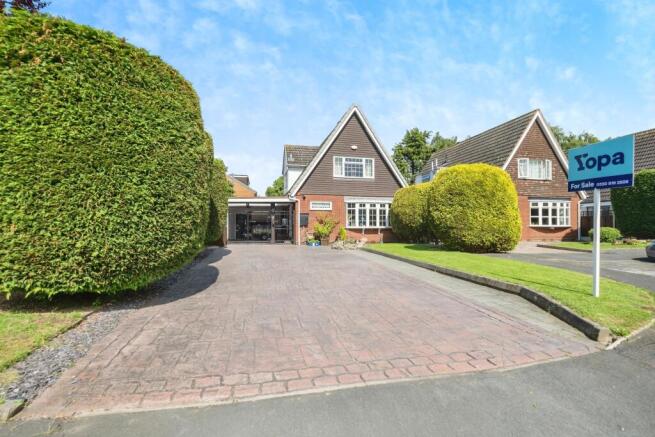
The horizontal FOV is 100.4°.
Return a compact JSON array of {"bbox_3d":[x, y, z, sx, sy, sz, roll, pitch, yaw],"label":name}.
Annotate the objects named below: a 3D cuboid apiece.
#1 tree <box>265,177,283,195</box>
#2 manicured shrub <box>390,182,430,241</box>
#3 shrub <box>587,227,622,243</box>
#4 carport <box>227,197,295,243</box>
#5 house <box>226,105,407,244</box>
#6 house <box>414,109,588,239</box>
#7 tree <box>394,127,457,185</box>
[{"bbox_3d":[-4.700,-1.450,28.000,4.000,5.700,4.000,0,0,0],"label":"tree"},{"bbox_3d":[4.320,-0.240,13.600,2.250,3.120,2.400,0,0,-15],"label":"manicured shrub"},{"bbox_3d":[14.800,0.830,14.600,1.400,0.870,1.400,0,0,-10],"label":"shrub"},{"bbox_3d":[-3.876,0.170,15.865,3.160,2.340,5.400,0,0,-15],"label":"carport"},{"bbox_3d":[-1.304,-2.335,19.092,9.800,7.390,10.300,0,0,-15],"label":"house"},{"bbox_3d":[10.860,-2.430,20.600,6.800,7.380,10.800,0,0,-10],"label":"house"},{"bbox_3d":[12.100,-4.900,34.000,7.500,12.500,7.500,0,0,0],"label":"tree"}]

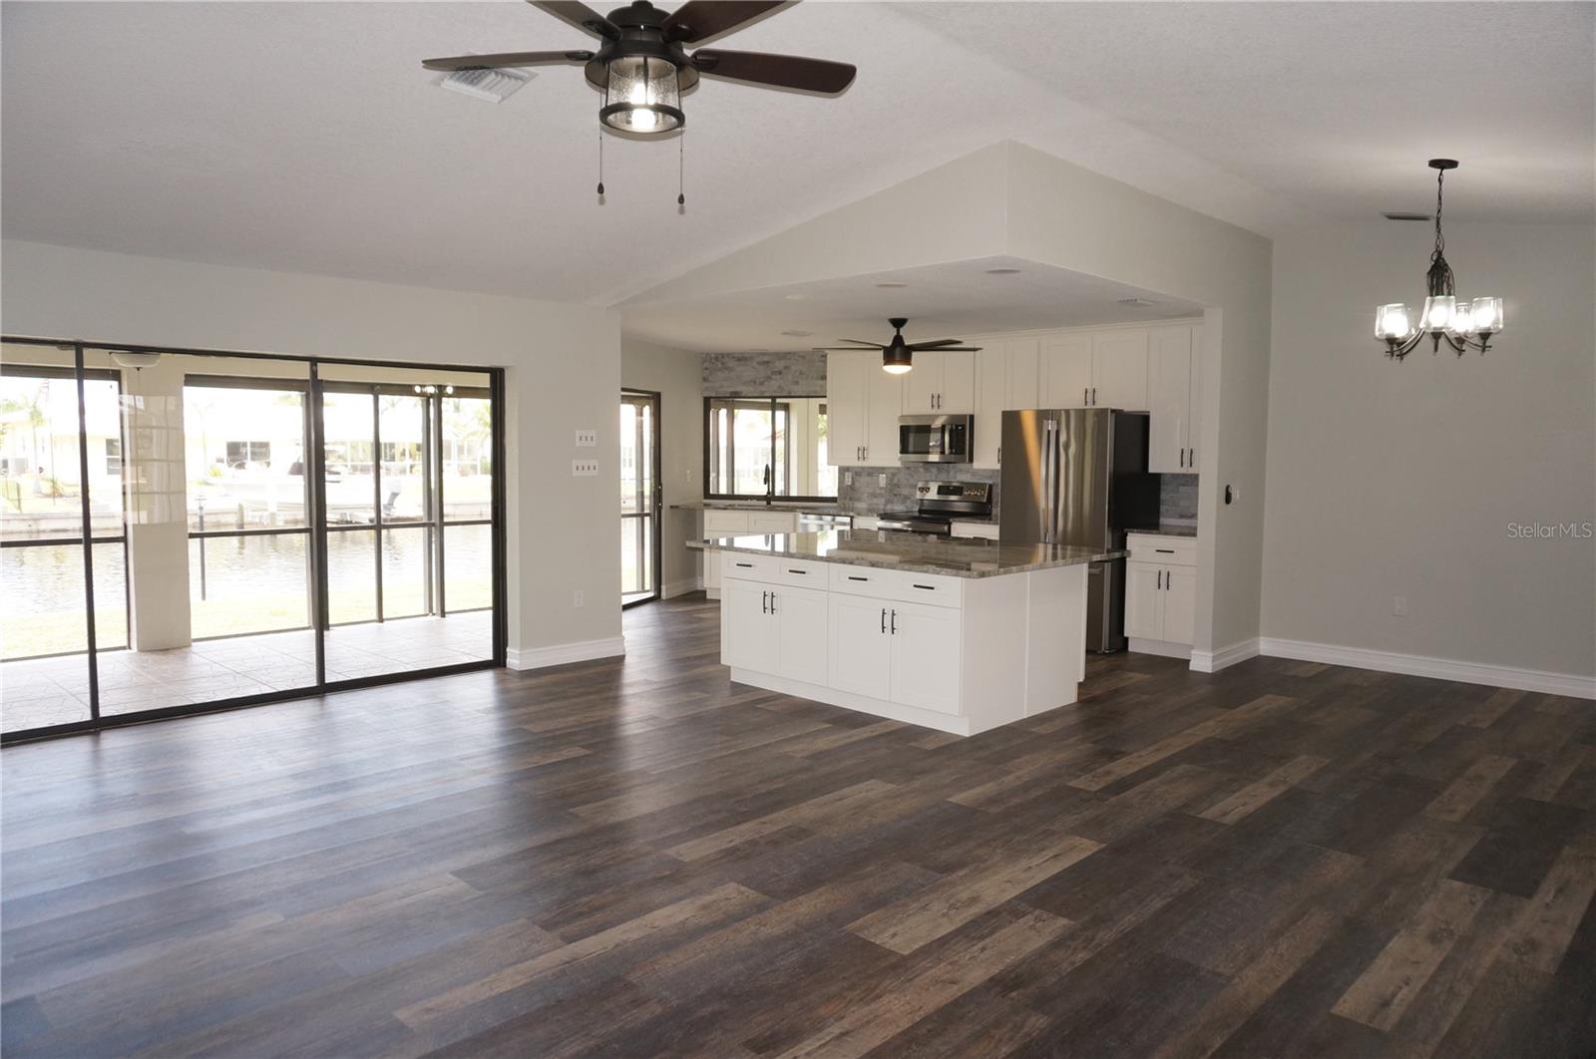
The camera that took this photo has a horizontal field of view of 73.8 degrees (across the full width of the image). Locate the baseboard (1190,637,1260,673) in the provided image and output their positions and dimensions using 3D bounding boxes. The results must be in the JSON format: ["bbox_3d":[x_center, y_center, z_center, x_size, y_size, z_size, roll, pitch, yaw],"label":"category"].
[{"bbox_3d":[3.028,0.877,7.501,0.153,0.130,0.863,5,7,44],"label":"baseboard"}]

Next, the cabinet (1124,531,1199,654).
[{"bbox_3d":[2.820,0.464,7.748,0.612,0.875,0.605,-4,6,-45],"label":"cabinet"}]

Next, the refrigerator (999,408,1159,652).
[{"bbox_3d":[2.171,-0.022,8.278,0.904,1.791,0.805,5,7,44],"label":"refrigerator"}]

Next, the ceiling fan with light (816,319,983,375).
[{"bbox_3d":[0.732,-1.328,7.767,1.270,0.410,1.220,0,4,0],"label":"ceiling fan with light"}]

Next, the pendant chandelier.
[{"bbox_3d":[3.075,-1.280,5.083,0.615,0.945,0.615,3,5,31],"label":"pendant chandelier"}]

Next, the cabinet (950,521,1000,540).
[{"bbox_3d":[1.689,0.383,8.794,0.612,0.878,0.605,-4,6,-45],"label":"cabinet"}]

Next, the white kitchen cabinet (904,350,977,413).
[{"bbox_3d":[1.329,-1.309,9.340,0.777,0.604,0.346,5,7,44],"label":"white kitchen cabinet"}]

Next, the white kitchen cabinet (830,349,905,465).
[{"bbox_3d":[0.713,-1.130,9.860,0.329,1.078,0.900,-4,6,-45],"label":"white kitchen cabinet"}]

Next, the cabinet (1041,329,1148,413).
[{"bbox_3d":[2.390,-1.219,8.308,0.940,0.608,0.346,5,7,44],"label":"cabinet"}]

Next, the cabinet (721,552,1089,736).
[{"bbox_3d":[0.608,0.569,6.490,1.223,0.850,1.867,-4,6,-45],"label":"cabinet"}]

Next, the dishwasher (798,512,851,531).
[{"bbox_3d":[0.460,0.293,9.934,0.605,0.841,0.612,-4,6,-45],"label":"dishwasher"}]

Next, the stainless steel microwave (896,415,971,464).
[{"bbox_3d":[1.305,-0.802,9.352,0.754,0.409,0.426,5,7,44],"label":"stainless steel microwave"}]

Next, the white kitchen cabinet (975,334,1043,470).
[{"bbox_3d":[1.831,-1.038,8.872,0.625,1.065,0.346,5,7,44],"label":"white kitchen cabinet"}]

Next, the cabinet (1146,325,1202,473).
[{"bbox_3d":[2.942,-0.946,7.792,0.600,1.065,0.346,5,7,44],"label":"cabinet"}]

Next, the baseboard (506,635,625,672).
[{"bbox_3d":[-1.625,0.857,7.448,0.833,0.130,0.183,-4,6,-45],"label":"baseboard"}]

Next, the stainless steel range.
[{"bbox_3d":[1.193,0.193,9.350,0.767,1.180,0.690,5,7,44],"label":"stainless steel range"}]

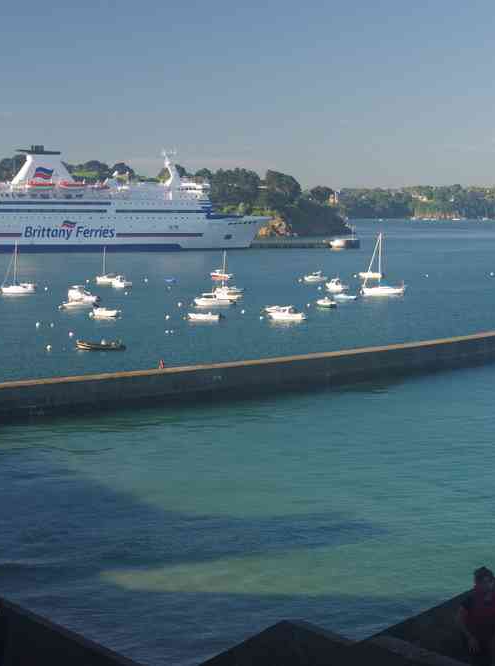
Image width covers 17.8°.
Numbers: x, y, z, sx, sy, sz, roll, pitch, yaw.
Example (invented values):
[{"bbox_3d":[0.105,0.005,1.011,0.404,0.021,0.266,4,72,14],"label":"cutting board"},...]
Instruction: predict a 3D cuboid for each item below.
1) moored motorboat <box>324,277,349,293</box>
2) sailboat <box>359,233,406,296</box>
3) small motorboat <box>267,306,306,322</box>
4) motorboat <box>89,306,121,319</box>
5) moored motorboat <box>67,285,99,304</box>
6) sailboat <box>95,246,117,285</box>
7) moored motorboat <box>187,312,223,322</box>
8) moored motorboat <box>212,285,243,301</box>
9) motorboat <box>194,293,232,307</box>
[{"bbox_3d":[18.120,-9.760,321.140,4.900,2.900,2.000,2,5,20],"label":"moored motorboat"},{"bbox_3d":[25.782,-13.149,300.891,8.511,11.884,2.800,0,4,-5],"label":"sailboat"},{"bbox_3d":[5.830,-2.895,232.689,5.666,1.965,2.200,0,4,0],"label":"small motorboat"},{"bbox_3d":[-21.142,-3.126,237.803,4.443,1.500,1.750,0,4,3],"label":"motorboat"},{"bbox_3d":[-29.120,-6.890,280.710,6.400,3.320,2.400,4,6,38],"label":"moored motorboat"},{"bbox_3d":[-31.140,-14.960,349.360,5.200,8.160,2.000,2,5,20],"label":"sailboat"},{"bbox_3d":[-6.500,-2.630,242.140,5.400,1.210,2.000,1,5,10],"label":"moored motorboat"},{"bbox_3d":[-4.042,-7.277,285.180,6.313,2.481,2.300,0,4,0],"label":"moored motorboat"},{"bbox_3d":[-5.558,-5.847,269.654,6.660,2.040,2.300,0,4,3],"label":"motorboat"}]

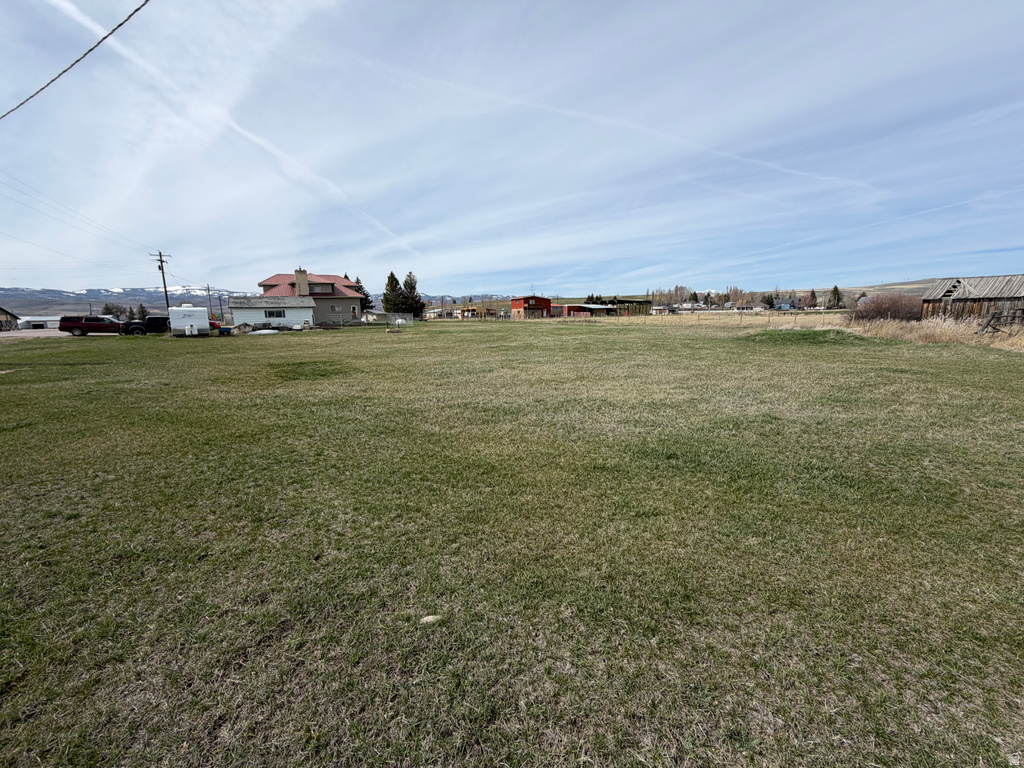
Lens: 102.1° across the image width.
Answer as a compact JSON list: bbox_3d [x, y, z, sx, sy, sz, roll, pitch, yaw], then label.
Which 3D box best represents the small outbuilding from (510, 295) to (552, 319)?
[{"bbox_3d":[5.423,-21.492,116.041,8.300,6.300,8.600,-4,10,-24],"label":"small outbuilding"}]

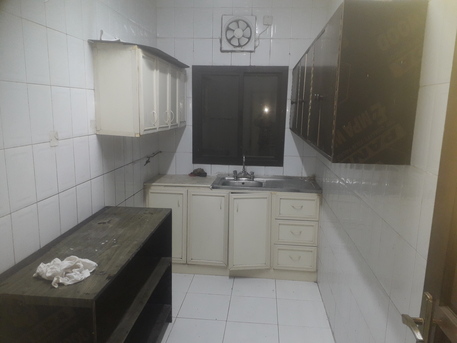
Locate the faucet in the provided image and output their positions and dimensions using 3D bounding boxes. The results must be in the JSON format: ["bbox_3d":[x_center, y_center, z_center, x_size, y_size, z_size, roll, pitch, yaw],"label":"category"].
[{"bbox_3d":[0.163,-0.026,3.670,0.220,0.276,0.190,2,10,5],"label":"faucet"}]

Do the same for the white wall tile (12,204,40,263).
[{"bbox_3d":[-1.011,0.325,1.780,0.010,0.300,0.198,2,10,6],"label":"white wall tile"}]

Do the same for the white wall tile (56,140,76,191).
[{"bbox_3d":[-0.972,-0.038,2.127,0.015,0.300,0.200,2,10,5],"label":"white wall tile"}]

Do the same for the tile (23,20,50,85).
[{"bbox_3d":[-0.982,-0.599,1.824,0.012,0.303,0.200,2,10,5],"label":"tile"}]

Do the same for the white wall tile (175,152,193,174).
[{"bbox_3d":[-0.487,-0.060,3.966,0.200,0.300,0.010,2,10,6],"label":"white wall tile"}]

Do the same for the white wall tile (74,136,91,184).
[{"bbox_3d":[-0.952,-0.073,2.321,0.015,0.300,0.200,2,10,5],"label":"white wall tile"}]

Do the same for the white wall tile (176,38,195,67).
[{"bbox_3d":[-0.464,-1.245,3.773,0.200,0.300,0.015,2,10,5],"label":"white wall tile"}]

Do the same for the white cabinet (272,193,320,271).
[{"bbox_3d":[0.678,0.579,3.741,0.455,0.840,0.480,2,10,5],"label":"white cabinet"}]

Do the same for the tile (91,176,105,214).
[{"bbox_3d":[-0.942,0.190,2.573,0.012,0.303,0.200,2,10,5],"label":"tile"}]

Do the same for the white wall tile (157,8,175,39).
[{"bbox_3d":[-0.649,-1.544,3.717,0.188,0.300,0.010,2,10,6],"label":"white wall tile"}]

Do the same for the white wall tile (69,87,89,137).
[{"bbox_3d":[-0.946,-0.370,2.268,0.015,0.300,0.200,2,10,5],"label":"white wall tile"}]

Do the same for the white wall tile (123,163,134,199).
[{"bbox_3d":[-0.878,0.086,3.152,0.015,0.300,0.200,2,10,5],"label":"white wall tile"}]

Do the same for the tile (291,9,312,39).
[{"bbox_3d":[0.737,-1.490,3.582,0.200,0.300,0.010,2,10,6],"label":"tile"}]

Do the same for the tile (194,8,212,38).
[{"bbox_3d":[-0.258,-1.540,3.710,0.200,0.303,0.012,2,10,5],"label":"tile"}]

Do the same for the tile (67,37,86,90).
[{"bbox_3d":[-0.932,-0.663,2.191,0.010,0.300,0.198,2,10,6],"label":"tile"}]

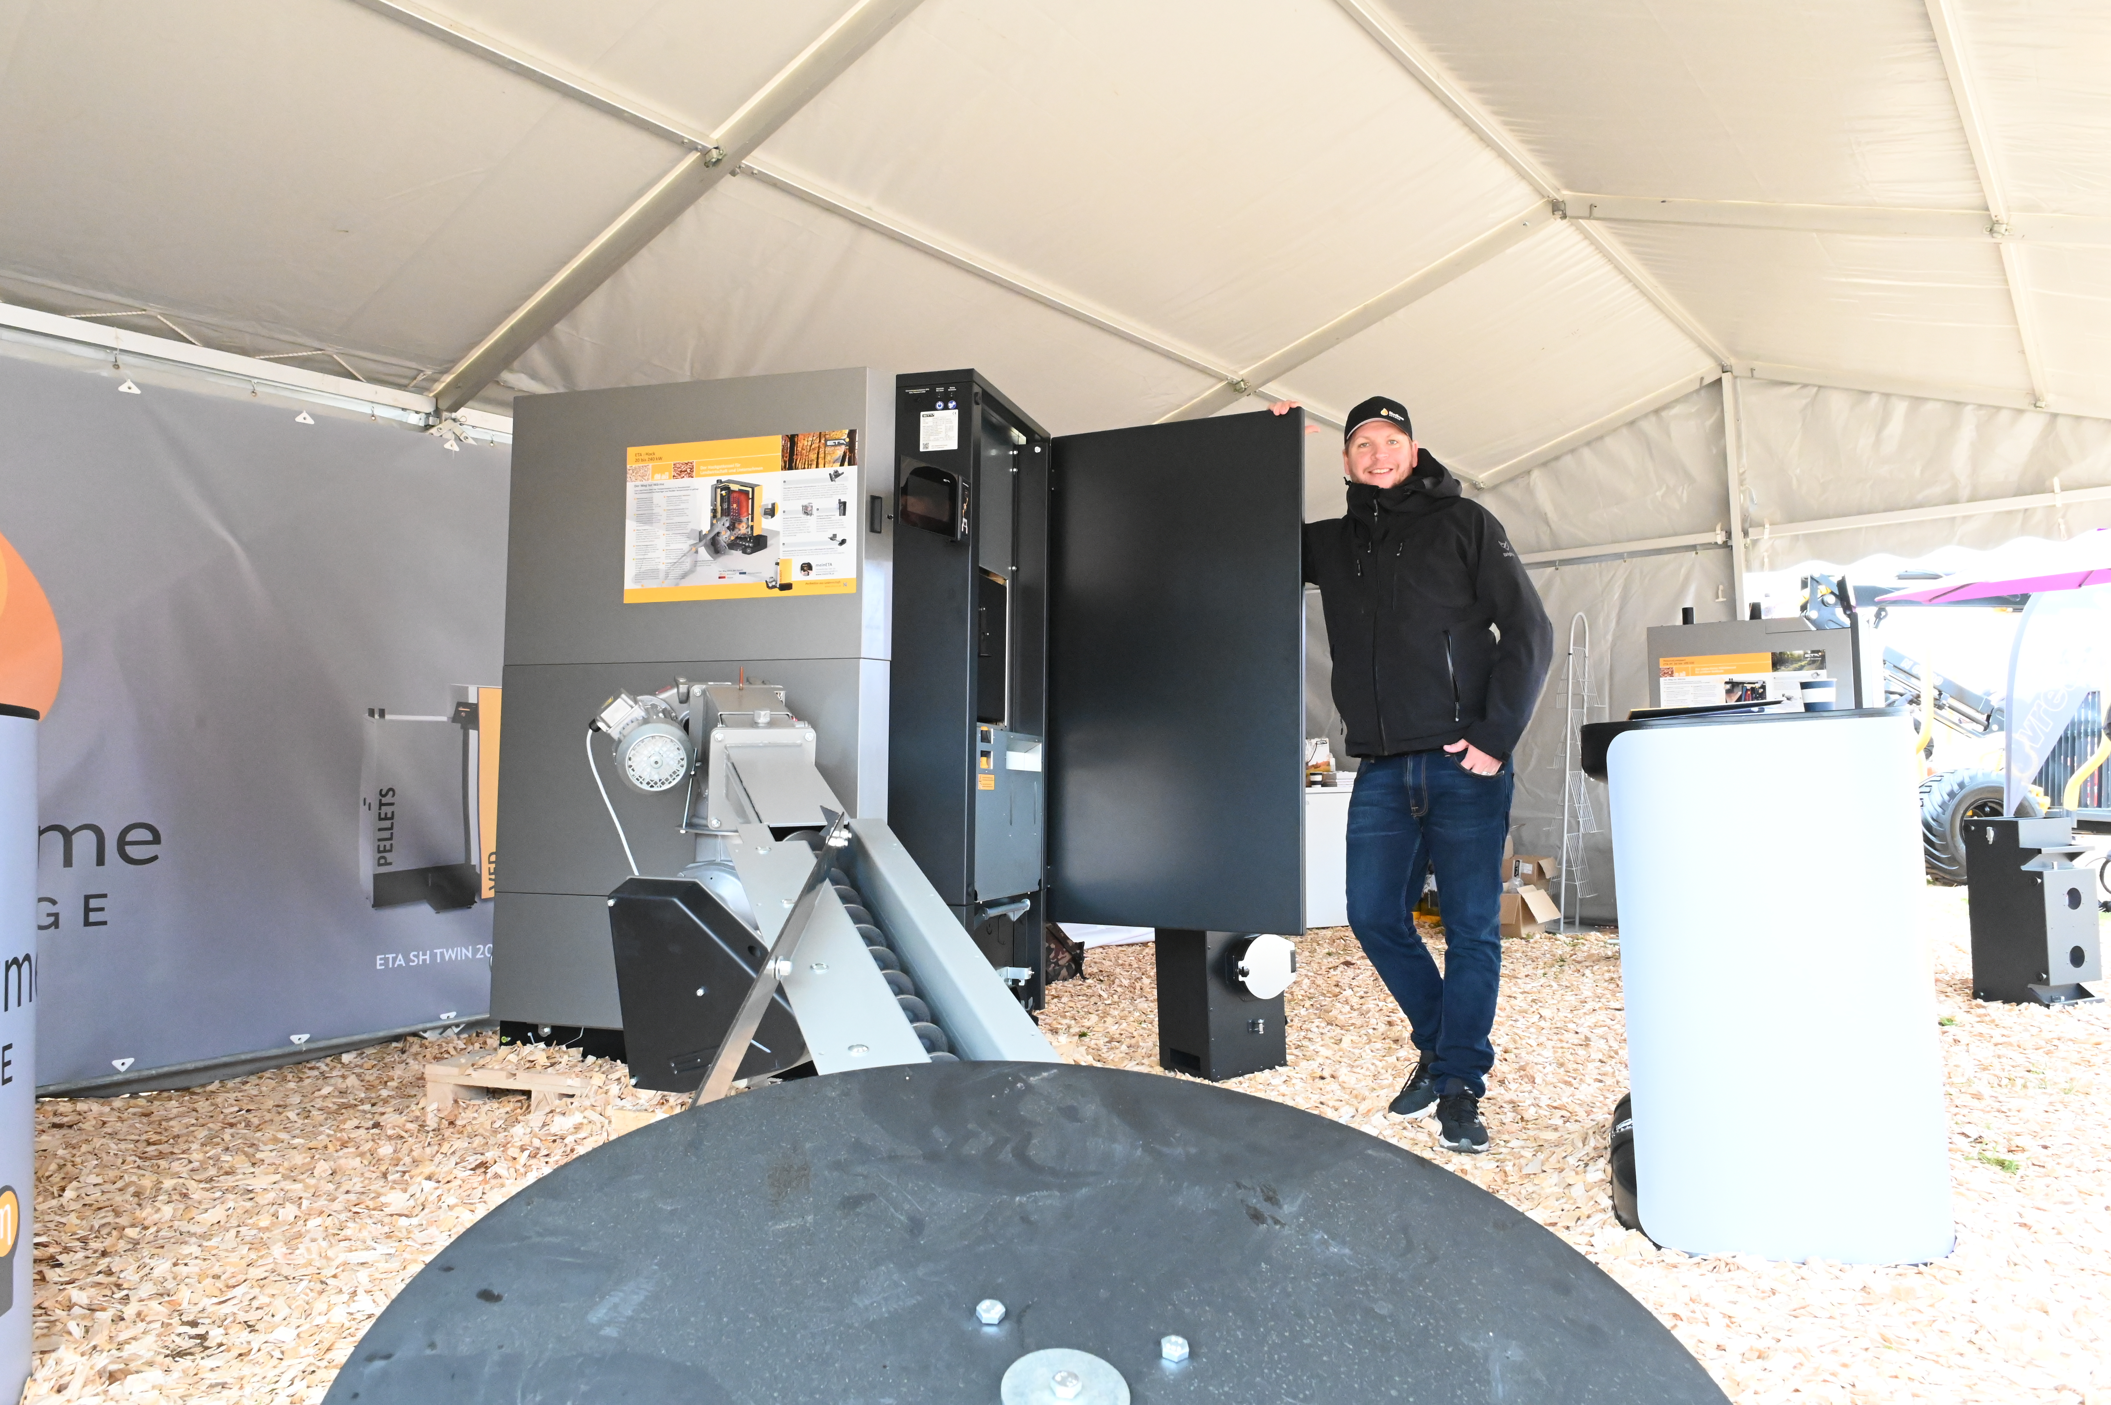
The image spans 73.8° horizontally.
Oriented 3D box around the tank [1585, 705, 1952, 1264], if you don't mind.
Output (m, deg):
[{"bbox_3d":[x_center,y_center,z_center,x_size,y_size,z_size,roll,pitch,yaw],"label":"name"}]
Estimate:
[{"bbox_3d":[1.359,0.534,2.772,0.580,0.980,0.400,-3,-6,17],"label":"tank"}]

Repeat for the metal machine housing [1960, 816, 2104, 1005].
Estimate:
[{"bbox_3d":[4.394,0.936,6.336,0.360,0.800,0.360,2,-5,-24],"label":"metal machine housing"}]

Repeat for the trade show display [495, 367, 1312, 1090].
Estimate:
[{"bbox_3d":[-0.395,0.056,3.964,2.101,1.817,0.893,-1,-5,16],"label":"trade show display"}]

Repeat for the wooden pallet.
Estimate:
[{"bbox_3d":[-1.056,1.044,4.063,0.800,0.144,1.200,-1,-5,18],"label":"wooden pallet"}]

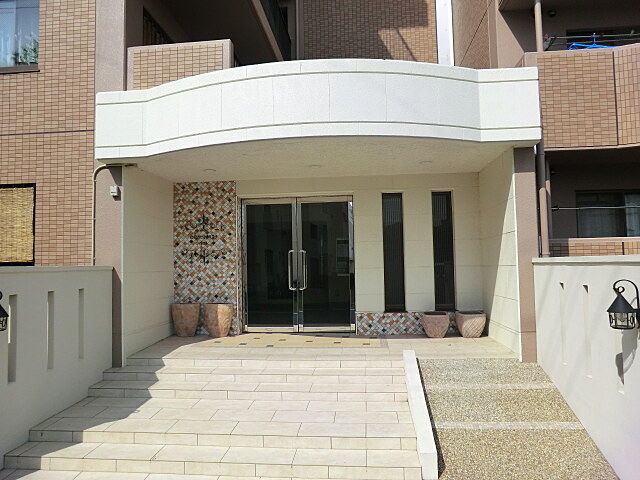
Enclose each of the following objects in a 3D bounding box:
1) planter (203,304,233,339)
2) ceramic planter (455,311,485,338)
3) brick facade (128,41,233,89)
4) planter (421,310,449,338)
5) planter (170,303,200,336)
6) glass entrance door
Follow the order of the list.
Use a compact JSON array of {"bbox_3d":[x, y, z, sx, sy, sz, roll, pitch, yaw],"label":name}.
[{"bbox_3d":[-1.562,1.240,6.827,0.466,0.475,0.466,-1,-3,0],"label":"planter"},{"bbox_3d":[2.208,1.238,6.483,0.436,0.341,0.436,-1,-3,5],"label":"ceramic planter"},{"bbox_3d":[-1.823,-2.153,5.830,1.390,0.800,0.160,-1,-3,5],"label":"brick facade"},{"bbox_3d":[1.710,1.250,6.531,0.397,0.341,0.397,-1,-3,5],"label":"planter"},{"bbox_3d":[-2.077,1.245,6.876,0.455,0.472,0.455,-1,-3,5],"label":"planter"},{"bbox_3d":[-0.366,0.387,7.258,1.821,2.223,0.120,-1,-3,5],"label":"glass entrance door"}]

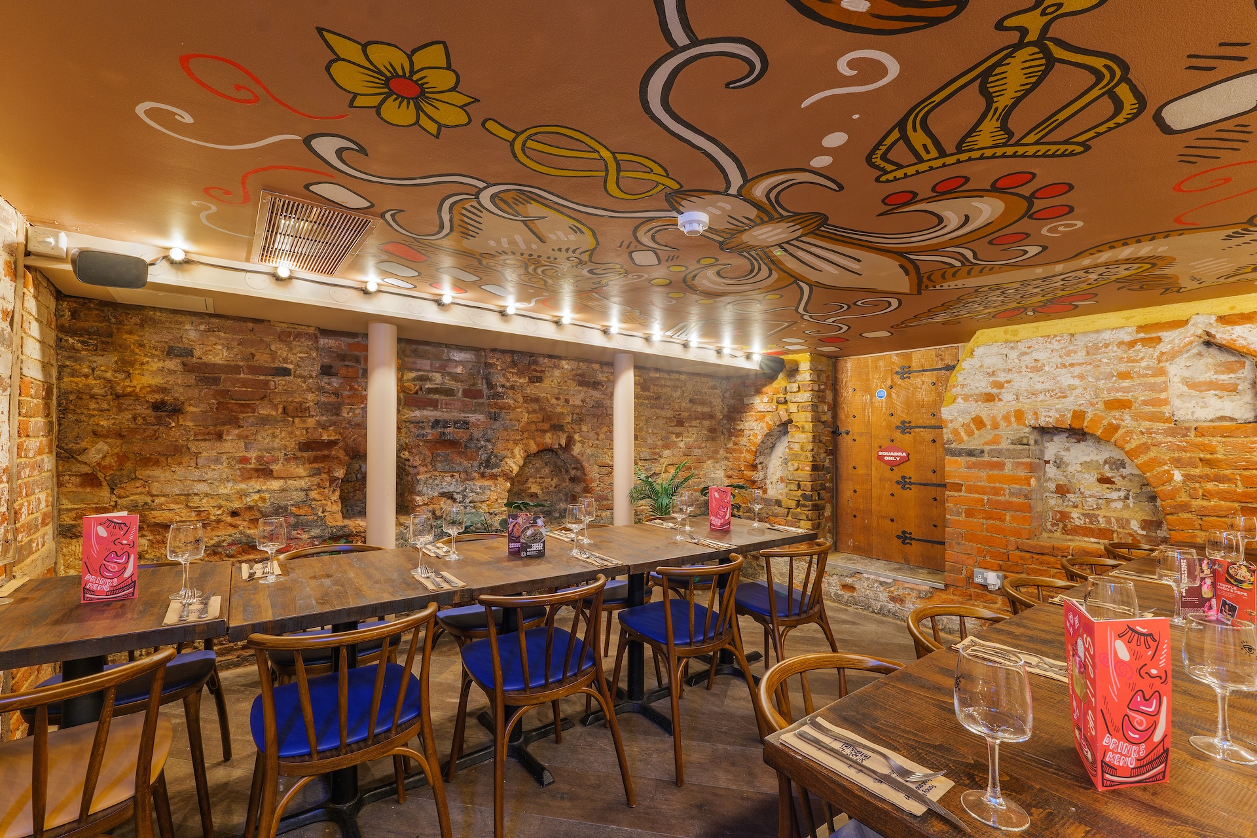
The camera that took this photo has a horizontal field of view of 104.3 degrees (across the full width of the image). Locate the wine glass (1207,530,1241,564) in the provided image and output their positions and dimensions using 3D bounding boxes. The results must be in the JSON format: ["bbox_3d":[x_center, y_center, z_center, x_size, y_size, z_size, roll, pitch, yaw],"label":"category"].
[{"bbox_3d":[1.927,0.461,1.580,0.078,0.196,0.078,1,-3,0],"label":"wine glass"}]

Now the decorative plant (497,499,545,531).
[{"bbox_3d":[-0.593,0.552,2.720,0.270,0.240,0.250,1,-3,0],"label":"decorative plant"}]

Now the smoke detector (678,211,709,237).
[{"bbox_3d":[0.210,-0.628,1.575,0.100,0.050,0.100,0,-2,0],"label":"smoke detector"}]

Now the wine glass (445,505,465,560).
[{"bbox_3d":[-0.674,0.441,1.900,0.078,0.196,0.078,1,-3,0],"label":"wine glass"}]

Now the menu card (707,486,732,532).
[{"bbox_3d":[0.473,0.465,2.520,0.112,0.222,0.065,1,-3,0],"label":"menu card"}]

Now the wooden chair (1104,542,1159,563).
[{"bbox_3d":[2.285,0.913,2.010,0.450,0.760,0.480,2,-2,-36],"label":"wooden chair"}]

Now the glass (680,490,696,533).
[{"bbox_3d":[0.309,0.479,2.540,0.078,0.196,0.078,1,-3,0],"label":"glass"}]

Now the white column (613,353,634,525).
[{"bbox_3d":[-0.036,0.456,3.439,0.138,1.820,0.138,0,-2,0],"label":"white column"}]

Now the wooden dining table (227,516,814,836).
[{"bbox_3d":[-0.173,0.895,2.063,2.320,0.780,0.675,2,-2,-36],"label":"wooden dining table"}]

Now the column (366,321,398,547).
[{"bbox_3d":[-1.407,0.387,2.759,0.138,1.830,0.138,2,-2,-36],"label":"column"}]

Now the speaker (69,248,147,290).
[{"bbox_3d":[-2.034,-0.594,1.922,0.200,0.135,0.130,2,10,-43],"label":"speaker"}]

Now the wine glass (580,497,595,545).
[{"bbox_3d":[-0.185,0.462,2.220,0.078,0.196,0.078,1,-3,0],"label":"wine glass"}]

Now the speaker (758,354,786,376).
[{"bbox_3d":[1.004,-0.376,3.400,0.195,0.135,0.140,0,-3,9],"label":"speaker"}]

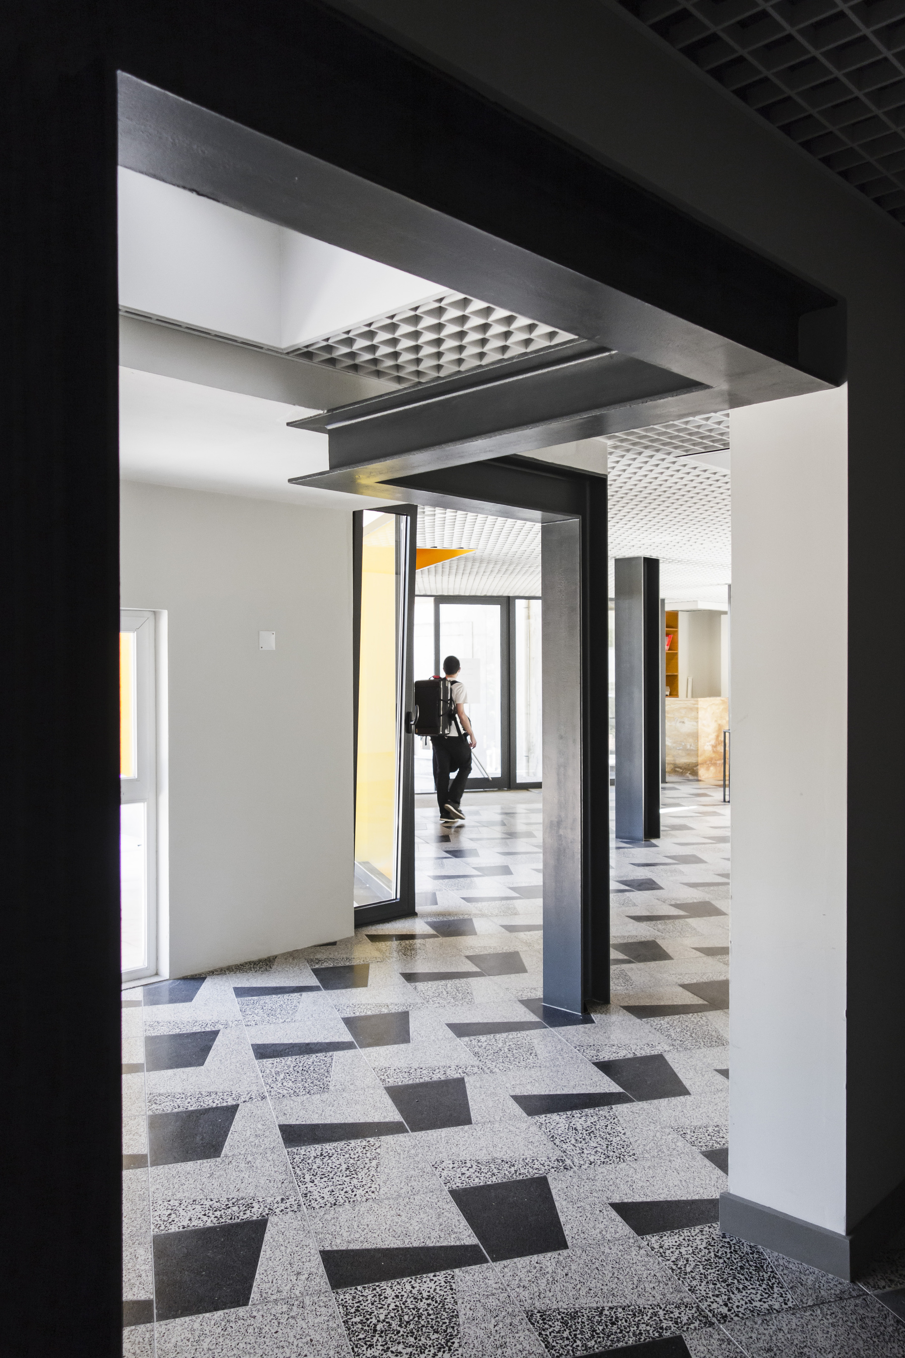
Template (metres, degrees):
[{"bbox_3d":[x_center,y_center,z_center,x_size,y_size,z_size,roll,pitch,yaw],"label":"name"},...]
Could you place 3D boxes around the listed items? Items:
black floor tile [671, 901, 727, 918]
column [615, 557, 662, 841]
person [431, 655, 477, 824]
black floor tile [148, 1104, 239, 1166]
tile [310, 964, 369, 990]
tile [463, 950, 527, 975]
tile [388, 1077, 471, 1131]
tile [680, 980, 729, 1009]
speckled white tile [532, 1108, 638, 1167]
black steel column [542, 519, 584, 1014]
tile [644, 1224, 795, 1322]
[{"bbox_3d":[1.567,1.439,6.570,0.299,0.020,0.382,0,0,-17],"label":"black floor tile"},{"bbox_3d":[1.651,0.182,9.412,0.293,2.481,0.263,0,0,43],"label":"column"},{"bbox_3d":[0.008,0.594,10.643,0.500,1.655,0.450,0,0,40],"label":"person"},{"bbox_3d":[-0.811,1.457,3.369,0.299,0.020,0.382,0,0,-17],"label":"black floor tile"},{"bbox_3d":[-0.508,1.460,5.144,0.301,0.014,0.386,0,0,-17],"label":"tile"},{"bbox_3d":[0.262,1.447,5.347,0.299,0.020,0.382,0,0,-17],"label":"tile"},{"bbox_3d":[-0.044,1.454,3.603,0.299,0.020,0.382,0,0,-17],"label":"tile"},{"bbox_3d":[1.269,1.456,4.859,0.301,0.014,0.386,0,0,-17],"label":"tile"},{"bbox_3d":[0.455,1.453,3.349,0.305,0.020,0.390,0,0,-17],"label":"speckled white tile"},{"bbox_3d":[0.550,0.382,4.712,0.208,2.140,0.212,0,0,43],"label":"black steel column"},{"bbox_3d":[0.689,1.470,2.623,0.294,0.014,0.392,0,0,-17],"label":"tile"}]

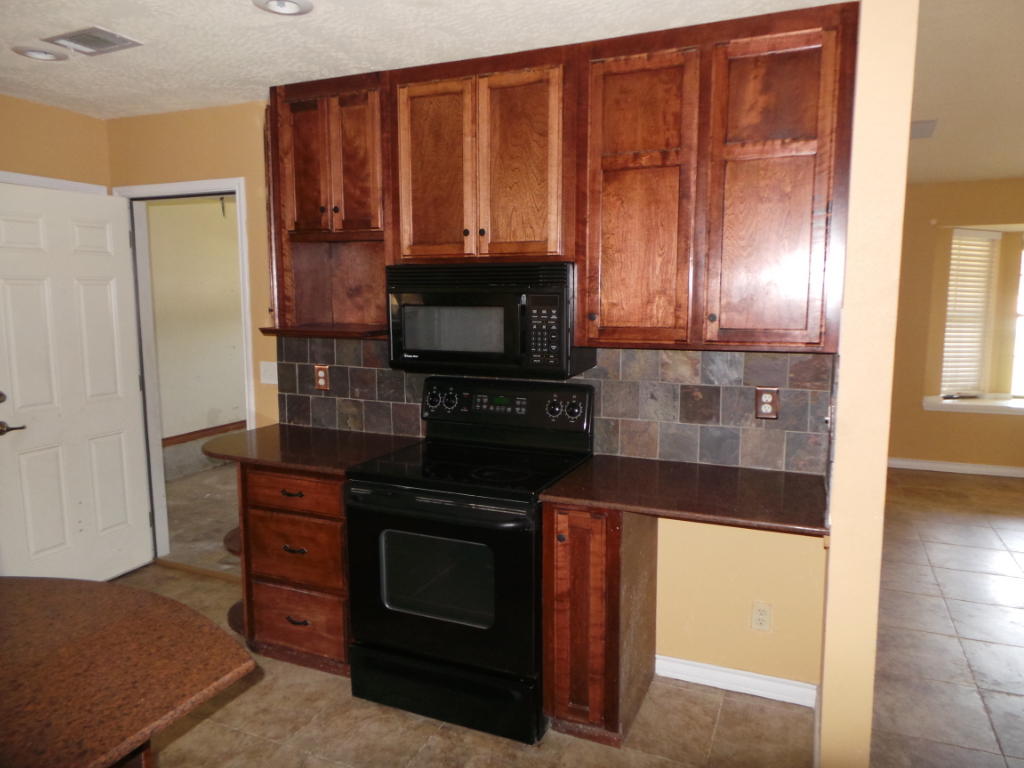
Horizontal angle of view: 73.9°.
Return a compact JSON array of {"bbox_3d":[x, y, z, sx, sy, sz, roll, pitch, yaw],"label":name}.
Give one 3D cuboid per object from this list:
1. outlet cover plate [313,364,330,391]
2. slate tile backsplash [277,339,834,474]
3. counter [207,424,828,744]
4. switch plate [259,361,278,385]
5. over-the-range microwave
[{"bbox_3d":[-0.926,-0.029,3.309,0.074,0.117,0.009,3,9,23],"label":"outlet cover plate"},{"bbox_3d":[-0.016,0.040,2.945,2.525,0.460,0.020,3,9,23],"label":"slate tile backsplash"},{"bbox_3d":[-0.141,0.764,2.767,2.542,0.918,0.605,3,9,23],"label":"counter"},{"bbox_3d":[-1.220,-0.055,3.446,0.115,0.115,0.009,3,9,23],"label":"switch plate"},{"bbox_3d":[-0.074,-0.264,2.710,0.752,0.405,0.383,3,9,23],"label":"over-the-range microwave"}]

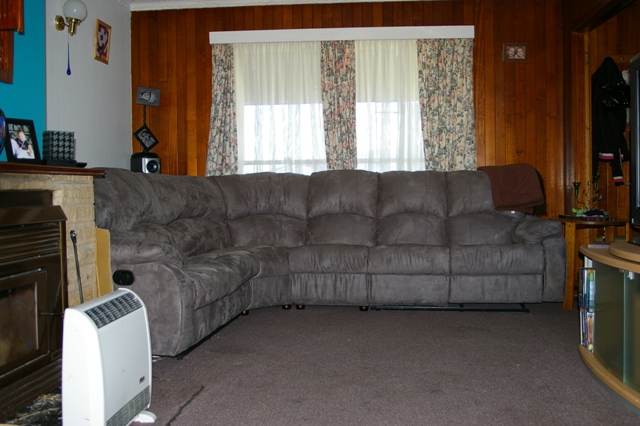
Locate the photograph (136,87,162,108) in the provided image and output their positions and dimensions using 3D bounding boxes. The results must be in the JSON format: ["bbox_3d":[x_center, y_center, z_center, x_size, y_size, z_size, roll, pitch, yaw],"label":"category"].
[{"bbox_3d":[-1.479,-1.002,5.220,0.195,0.146,0.020,5,2,-7],"label":"photograph"}]

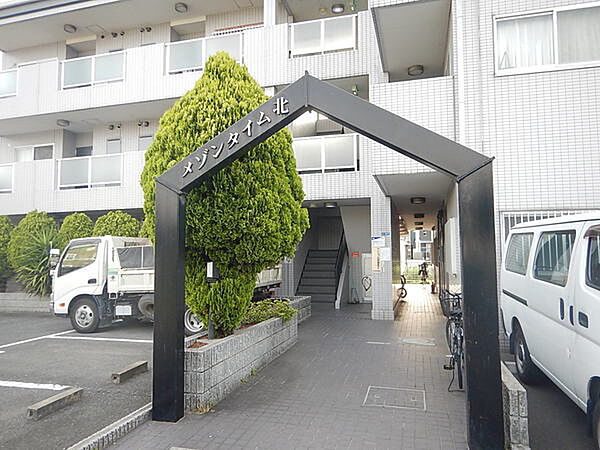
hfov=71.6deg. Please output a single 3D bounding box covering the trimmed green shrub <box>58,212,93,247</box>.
[{"bbox_3d":[-5.968,0.479,11.156,1.100,1.635,1.100,-1,-4,15],"label":"trimmed green shrub"}]

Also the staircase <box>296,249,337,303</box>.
[{"bbox_3d":[0.717,1.646,13.705,1.270,1.600,2.000,-1,-4,15],"label":"staircase"}]

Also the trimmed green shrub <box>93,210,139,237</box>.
[{"bbox_3d":[-4.768,0.426,10.856,1.280,1.617,1.250,-1,-4,15],"label":"trimmed green shrub"}]

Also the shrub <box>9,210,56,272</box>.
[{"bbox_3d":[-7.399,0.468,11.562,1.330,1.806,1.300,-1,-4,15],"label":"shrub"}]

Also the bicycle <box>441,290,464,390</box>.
[{"bbox_3d":[1.941,1.327,5.119,0.540,1.050,1.750,-1,-4,15],"label":"bicycle"}]

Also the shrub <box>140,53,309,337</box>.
[{"bbox_3d":[-0.895,-0.419,5.070,2.020,3.475,1.950,-1,-4,15],"label":"shrub"}]

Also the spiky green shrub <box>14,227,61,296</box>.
[{"bbox_3d":[-6.778,0.930,10.962,1.380,1.786,1.300,-1,-4,15],"label":"spiky green shrub"}]

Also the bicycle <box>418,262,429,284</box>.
[{"bbox_3d":[6.364,2.439,21.523,0.550,1.040,1.700,-1,-4,15],"label":"bicycle"}]

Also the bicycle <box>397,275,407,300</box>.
[{"bbox_3d":[3.467,2.024,14.146,0.500,0.880,1.400,-1,-4,15],"label":"bicycle"}]

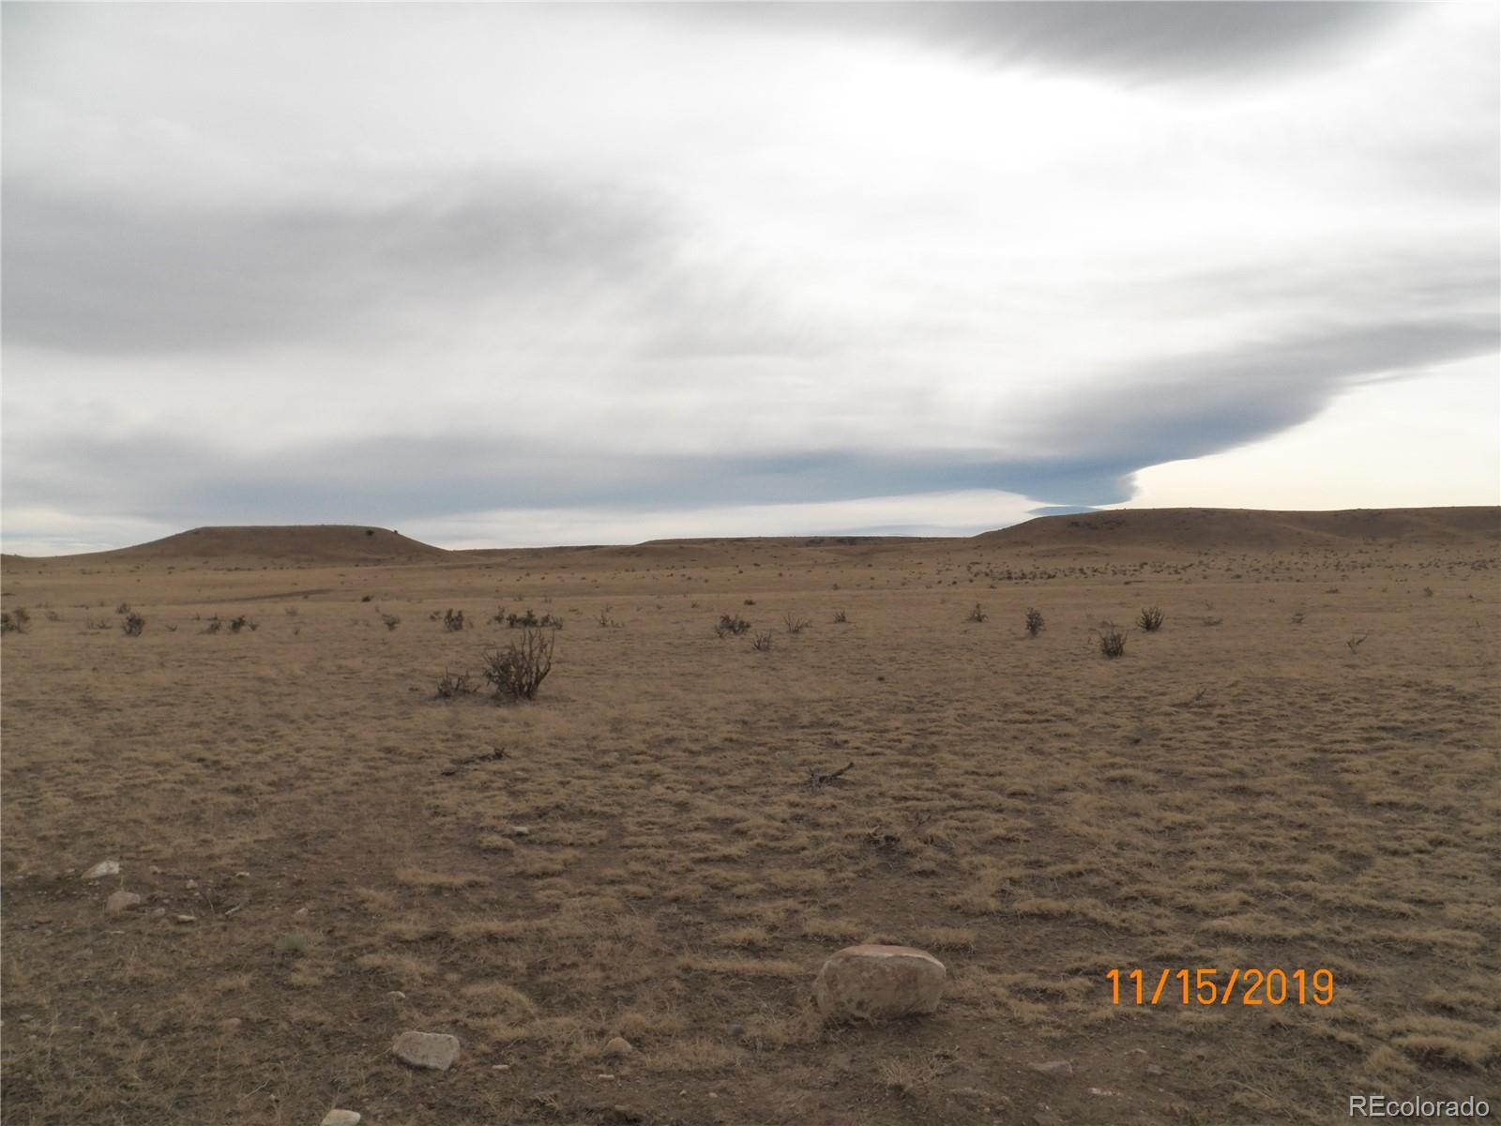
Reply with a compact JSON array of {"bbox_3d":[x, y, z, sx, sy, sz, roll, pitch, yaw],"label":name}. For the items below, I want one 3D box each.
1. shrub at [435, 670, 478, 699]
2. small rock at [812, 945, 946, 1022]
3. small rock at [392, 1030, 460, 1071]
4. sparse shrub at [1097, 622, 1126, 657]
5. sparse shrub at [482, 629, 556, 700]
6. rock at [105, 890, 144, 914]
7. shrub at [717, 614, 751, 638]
[{"bbox_3d":[-3.387,1.383,14.000,0.480,0.340,0.420,0,0,0],"label":"shrub"},{"bbox_3d":[0.459,1.465,4.340,0.460,0.240,0.280,0,0,0],"label":"small rock"},{"bbox_3d":[-1.036,1.539,3.880,0.205,0.095,0.160,0,0,0],"label":"small rock"},{"bbox_3d":[5.920,1.258,19.900,0.480,0.550,0.460,0,0,0],"label":"sparse shrub"},{"bbox_3d":[-2.648,1.143,13.850,0.840,0.820,0.750,0,0,0],"label":"sparse shrub"},{"bbox_3d":[-2.862,1.536,5.550,0.170,0.090,0.140,0,0,0],"label":"rock"},{"bbox_3d":[-0.333,1.267,24.600,0.690,0.500,0.580,0,0,0],"label":"shrub"}]

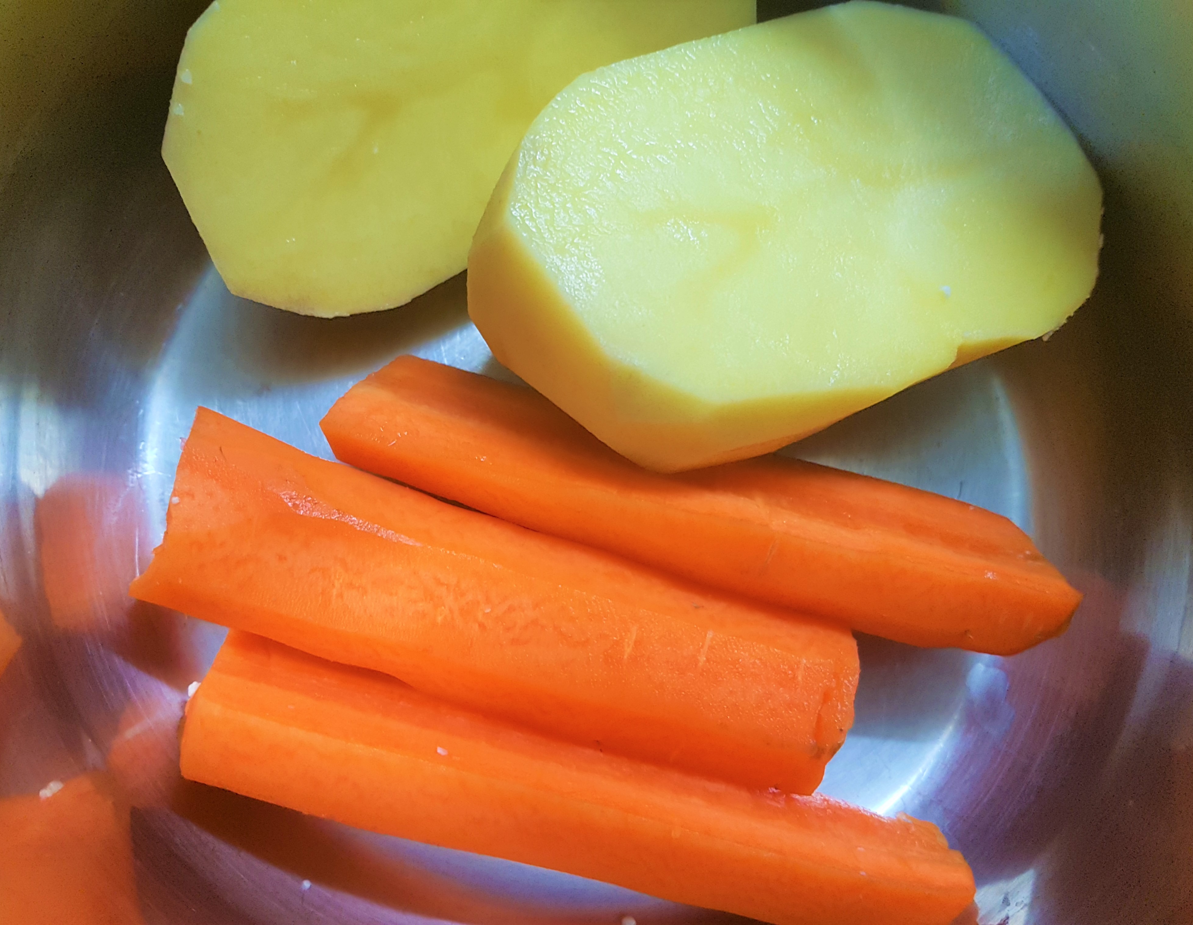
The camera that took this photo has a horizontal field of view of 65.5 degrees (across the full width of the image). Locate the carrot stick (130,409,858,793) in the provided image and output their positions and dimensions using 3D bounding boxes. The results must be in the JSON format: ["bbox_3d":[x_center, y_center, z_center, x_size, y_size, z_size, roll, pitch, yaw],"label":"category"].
[{"bbox_3d":[-0.015,0.026,0.155,0.113,0.024,0.028,17,68,5],"label":"carrot stick"}]

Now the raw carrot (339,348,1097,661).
[{"bbox_3d":[0.017,0.008,0.169,0.128,0.020,0.021,15,68,5],"label":"raw carrot"}]

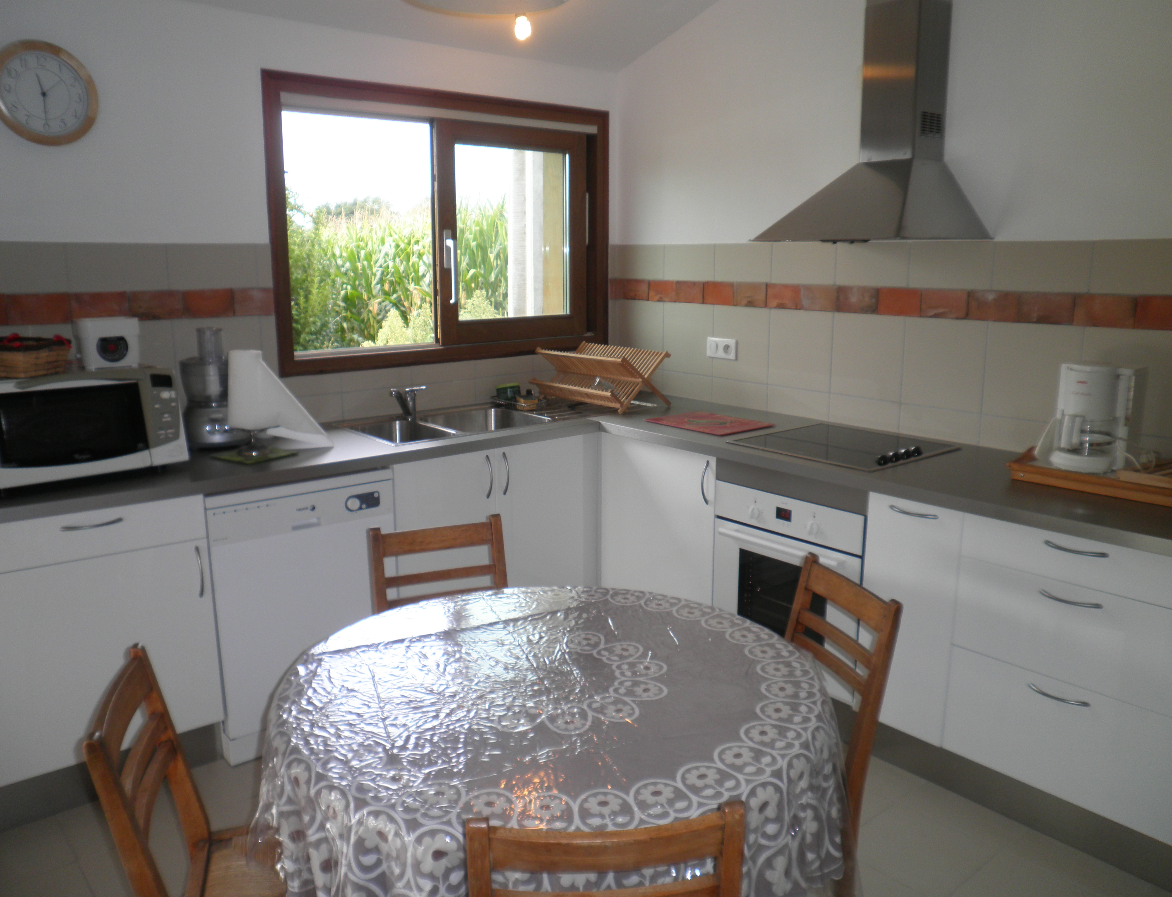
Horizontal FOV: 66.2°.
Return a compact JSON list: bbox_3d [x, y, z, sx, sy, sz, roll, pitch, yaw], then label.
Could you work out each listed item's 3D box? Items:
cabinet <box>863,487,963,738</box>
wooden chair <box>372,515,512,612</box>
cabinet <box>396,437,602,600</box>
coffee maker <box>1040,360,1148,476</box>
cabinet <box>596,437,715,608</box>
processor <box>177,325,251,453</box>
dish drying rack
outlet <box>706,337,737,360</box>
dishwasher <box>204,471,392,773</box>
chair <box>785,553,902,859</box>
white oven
[{"bbox_3d":[1.163,0.464,2.849,0.580,0.725,0.298,-10,15,-39],"label":"cabinet"},{"bbox_3d":[-0.308,0.644,2.234,0.403,0.846,0.463,-5,13,-21],"label":"wooden chair"},{"bbox_3d":[-0.472,0.342,3.517,0.876,0.806,0.584,-10,15,-39],"label":"cabinet"},{"bbox_3d":[1.463,-0.092,2.607,0.206,0.297,0.201,-11,16,-43],"label":"coffee maker"},{"bbox_3d":[0.475,0.296,3.639,0.580,0.725,0.610,-10,15,-39],"label":"cabinet"},{"bbox_3d":[-1.282,-0.212,3.081,0.225,0.398,0.225,-7,14,-30],"label":"processor"},{"bbox_3d":[0.070,-0.324,4.055,0.345,0.235,0.530,-10,15,-39],"label":"dish drying rack"},{"bbox_3d":[0.596,-0.441,3.965,0.013,0.083,0.160,-10,15,-39],"label":"outlet"},{"bbox_3d":[-1.038,0.472,3.054,0.599,0.846,0.594,-10,15,-39],"label":"dishwasher"},{"bbox_3d":[0.379,0.710,1.995,0.460,0.845,0.410,-3,12,-18],"label":"chair"},{"bbox_3d":[0.860,0.430,3.182,0.570,0.622,0.597,-10,15,-39],"label":"white oven"}]

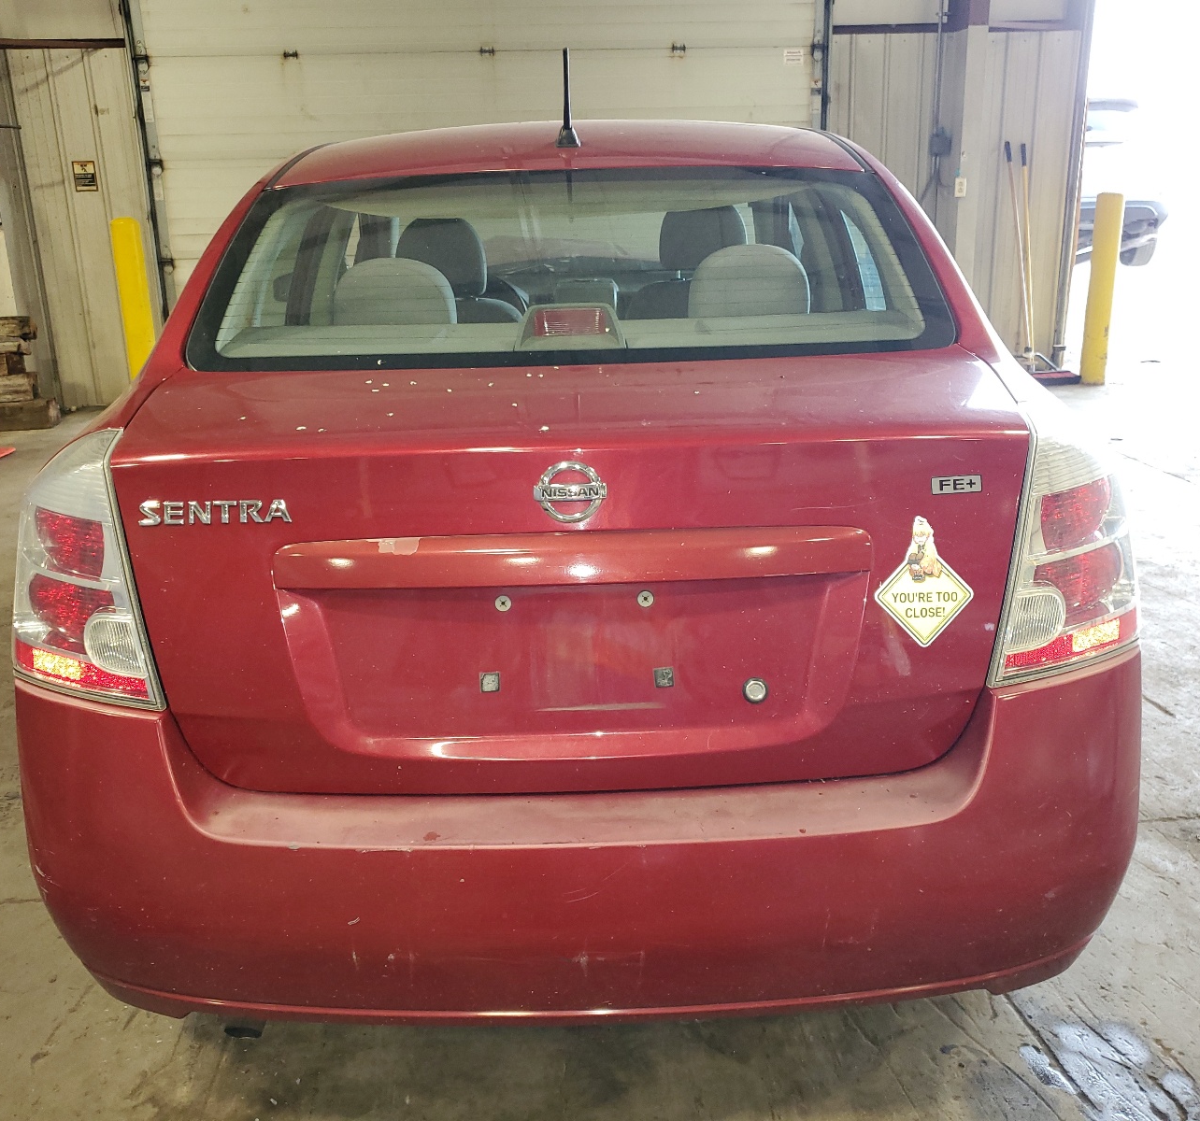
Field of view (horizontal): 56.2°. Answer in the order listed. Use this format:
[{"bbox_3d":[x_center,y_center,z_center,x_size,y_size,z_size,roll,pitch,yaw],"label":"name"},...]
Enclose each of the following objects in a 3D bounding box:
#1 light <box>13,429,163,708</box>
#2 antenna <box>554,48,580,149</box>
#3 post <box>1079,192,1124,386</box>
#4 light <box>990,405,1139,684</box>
[{"bbox_3d":[-0.730,0.001,1.544,0.310,0.360,0.290,-2,17,-1],"label":"light"},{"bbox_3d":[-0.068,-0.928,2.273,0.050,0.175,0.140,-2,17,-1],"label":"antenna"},{"bbox_3d":[3.608,-1.953,8.092,0.168,1.320,0.168,-2,17,-1],"label":"post"},{"bbox_3d":[0.664,-0.040,1.568,0.310,0.360,0.290,-2,17,-1],"label":"light"}]

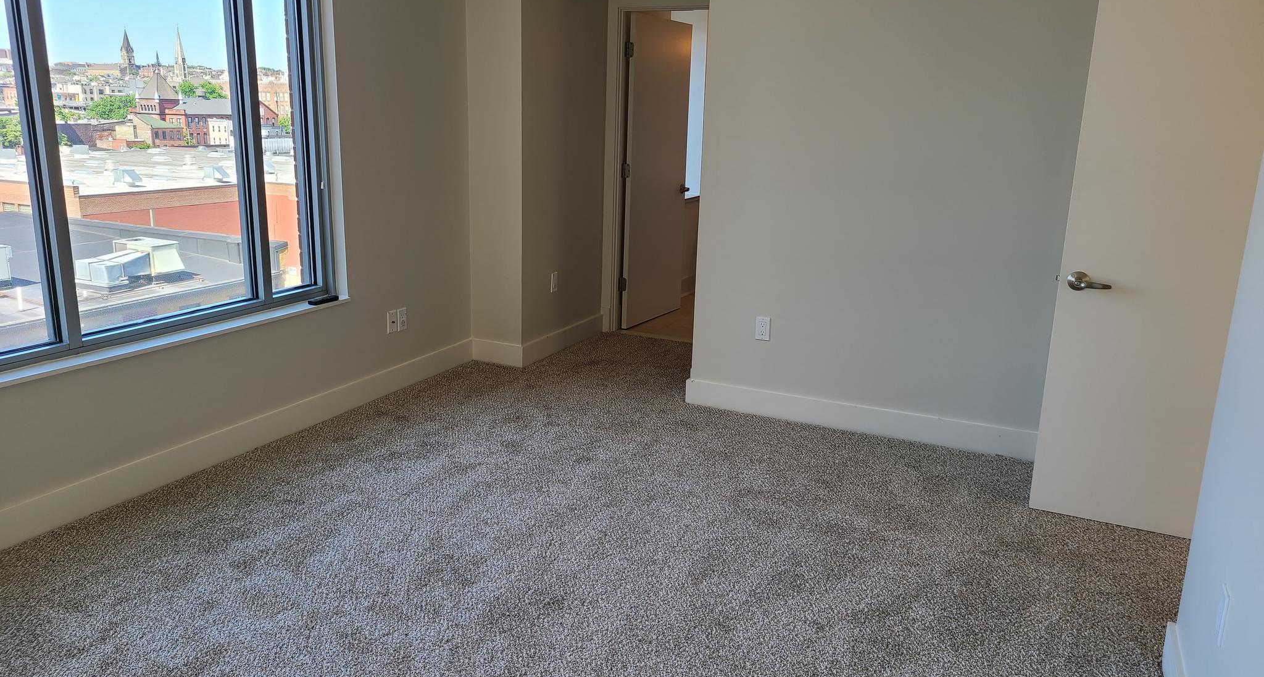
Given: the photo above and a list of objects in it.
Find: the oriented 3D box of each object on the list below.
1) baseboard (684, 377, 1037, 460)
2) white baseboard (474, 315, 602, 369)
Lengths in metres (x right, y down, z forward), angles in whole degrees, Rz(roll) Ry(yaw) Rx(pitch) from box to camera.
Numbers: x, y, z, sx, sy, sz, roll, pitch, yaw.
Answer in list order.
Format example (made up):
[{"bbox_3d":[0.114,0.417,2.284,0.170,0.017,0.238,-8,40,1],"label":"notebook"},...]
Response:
[{"bbox_3d":[1.070,0.379,4.559,1.740,0.132,0.019,8,15,24],"label":"baseboard"},{"bbox_3d":[-0.576,-0.018,5.974,0.340,0.132,0.990,8,15,24],"label":"white baseboard"}]

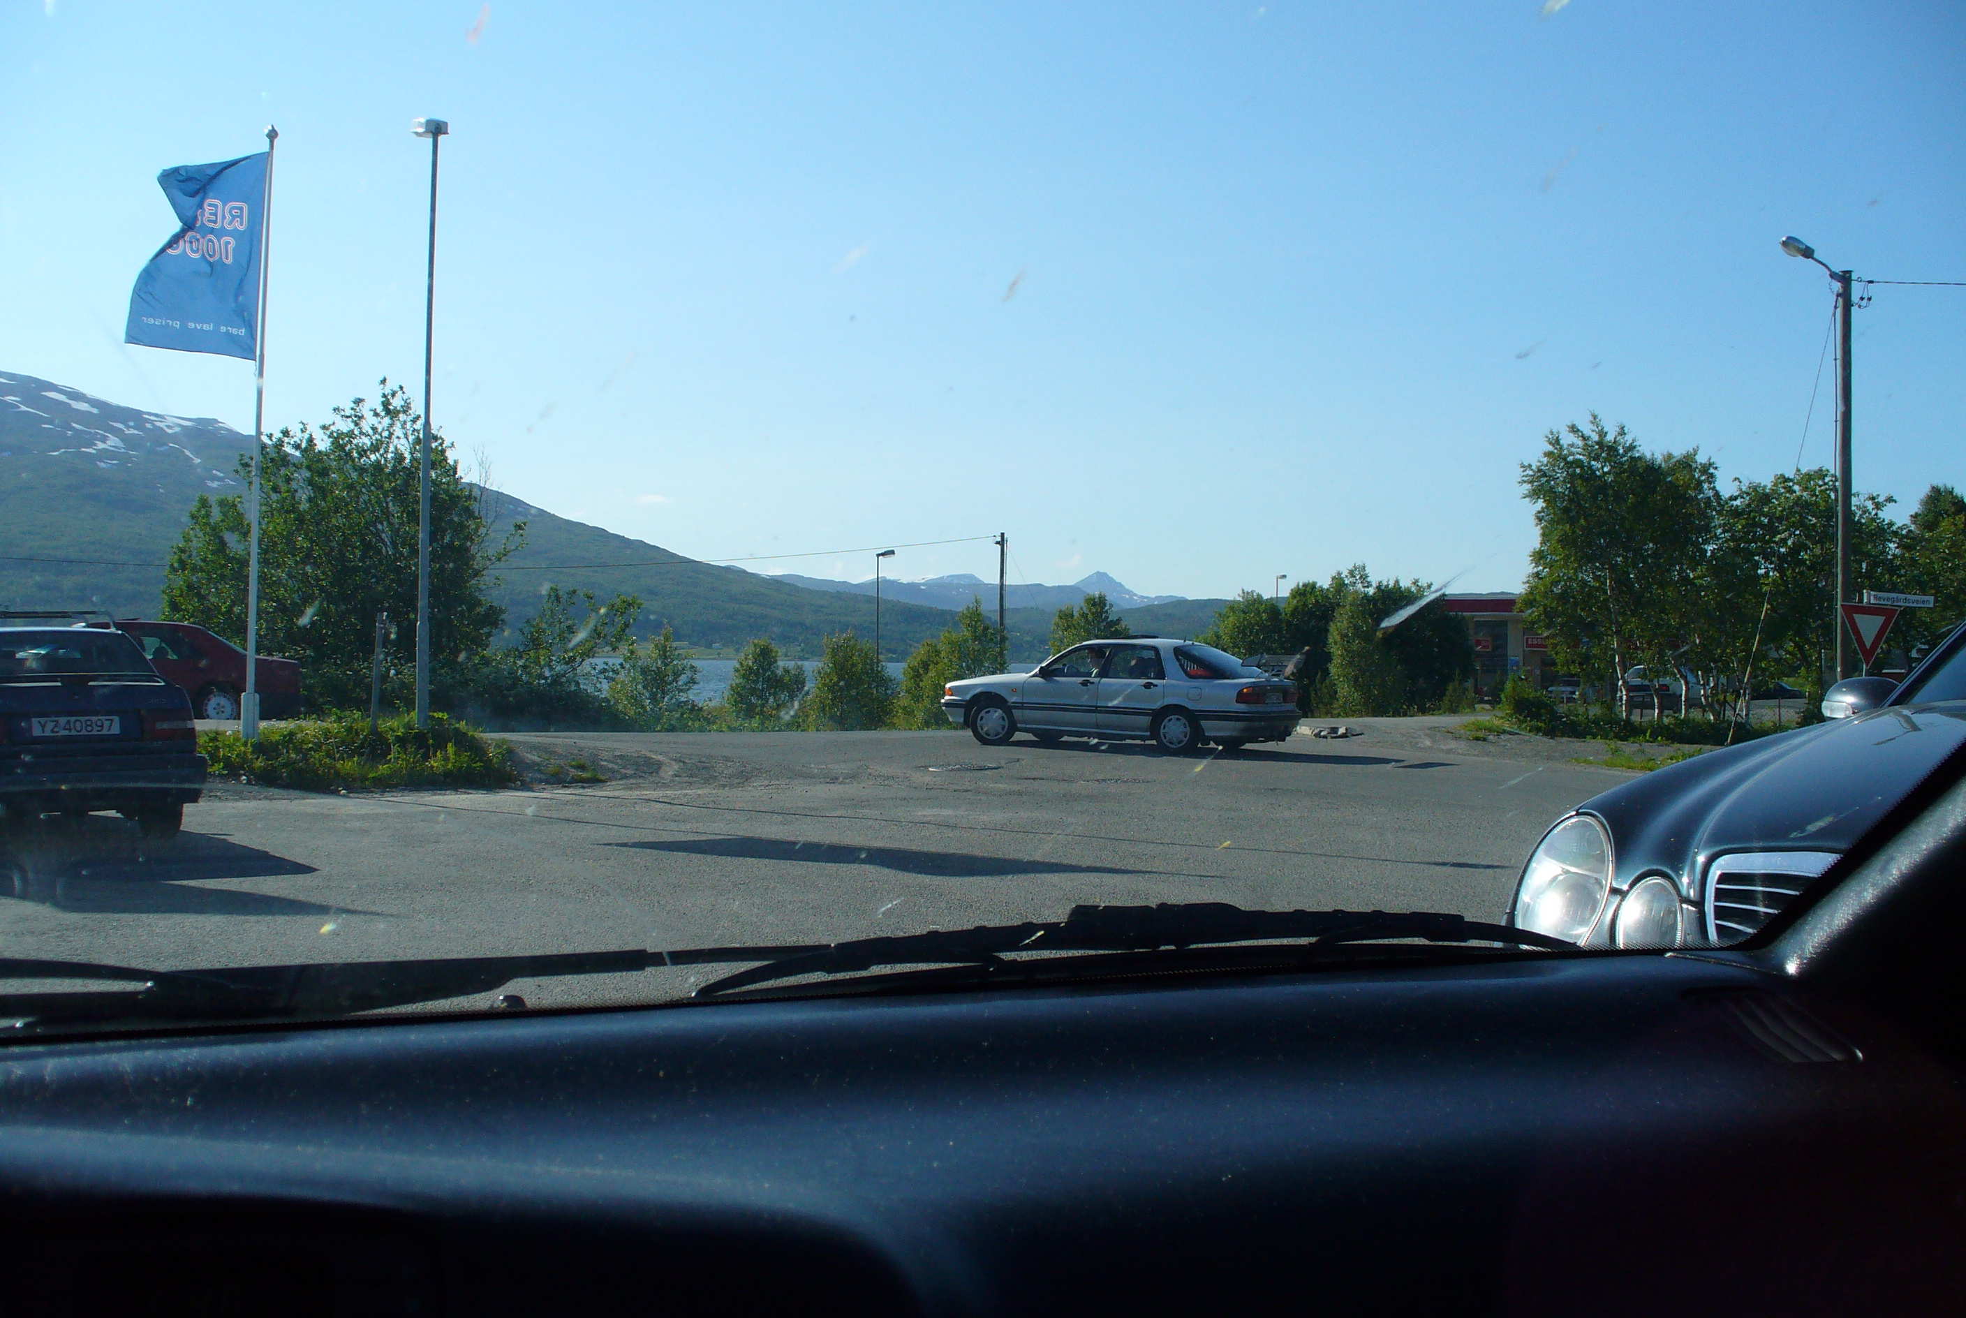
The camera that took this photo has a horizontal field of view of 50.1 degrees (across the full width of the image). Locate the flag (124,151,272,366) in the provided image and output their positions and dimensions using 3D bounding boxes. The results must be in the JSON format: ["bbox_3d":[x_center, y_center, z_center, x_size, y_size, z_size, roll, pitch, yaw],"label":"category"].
[{"bbox_3d":[-7.791,-4.006,20.800,1.550,2.100,0.500,1,0,-24],"label":"flag"}]

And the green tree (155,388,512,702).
[{"bbox_3d":[-10.731,-1.880,35.000,5.900,5.500,5.200,1,0,0],"label":"green tree"}]

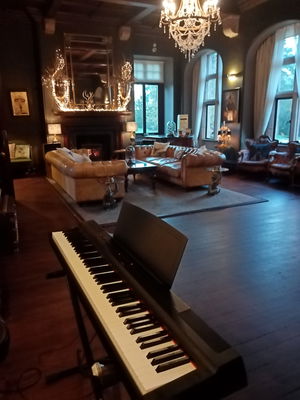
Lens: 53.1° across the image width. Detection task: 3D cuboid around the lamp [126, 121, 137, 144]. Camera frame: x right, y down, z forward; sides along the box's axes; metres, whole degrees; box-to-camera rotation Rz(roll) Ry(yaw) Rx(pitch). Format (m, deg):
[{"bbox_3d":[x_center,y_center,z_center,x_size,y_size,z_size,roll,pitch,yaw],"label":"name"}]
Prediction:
[{"bbox_3d":[-0.542,-2.083,9.150,0.330,0.585,0.330,-1,14,0],"label":"lamp"}]

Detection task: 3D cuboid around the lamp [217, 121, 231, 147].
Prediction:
[{"bbox_3d":[2.125,-1.889,8.650,0.410,0.693,0.410,-1,14,0],"label":"lamp"}]

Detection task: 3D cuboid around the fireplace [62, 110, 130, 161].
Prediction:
[{"bbox_3d":[-1.693,-1.810,9.262,2.280,1.764,0.420,-5,15,-17],"label":"fireplace"}]

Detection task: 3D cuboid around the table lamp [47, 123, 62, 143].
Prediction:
[{"bbox_3d":[-2.727,-1.915,8.650,0.370,0.559,0.370,-1,14,0],"label":"table lamp"}]

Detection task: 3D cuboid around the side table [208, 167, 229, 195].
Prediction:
[{"bbox_3d":[1.372,-0.416,6.121,0.440,0.510,0.440,-1,14,0],"label":"side table"}]

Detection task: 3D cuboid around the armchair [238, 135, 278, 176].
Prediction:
[{"bbox_3d":[2.886,-1.181,8.039,0.800,1.040,0.800,6,15,24],"label":"armchair"}]

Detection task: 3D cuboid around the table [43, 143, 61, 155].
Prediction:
[{"bbox_3d":[-2.807,-1.182,8.701,0.480,0.838,0.420,-5,15,-17],"label":"table"}]

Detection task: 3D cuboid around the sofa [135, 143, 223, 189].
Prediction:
[{"bbox_3d":[0.635,-0.929,7.697,1.000,0.760,2.860,-7,15,-23],"label":"sofa"}]

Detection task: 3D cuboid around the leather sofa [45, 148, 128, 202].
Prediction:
[{"bbox_3d":[-1.516,-0.625,6.562,1.000,0.760,2.860,-7,15,-24],"label":"leather sofa"}]

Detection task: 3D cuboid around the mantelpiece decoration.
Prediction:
[{"bbox_3d":[-1.833,-3.584,9.040,2.620,1.814,0.350,-5,15,-17],"label":"mantelpiece decoration"}]

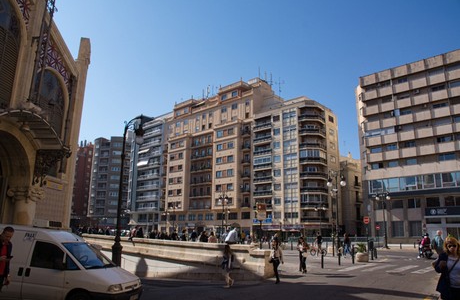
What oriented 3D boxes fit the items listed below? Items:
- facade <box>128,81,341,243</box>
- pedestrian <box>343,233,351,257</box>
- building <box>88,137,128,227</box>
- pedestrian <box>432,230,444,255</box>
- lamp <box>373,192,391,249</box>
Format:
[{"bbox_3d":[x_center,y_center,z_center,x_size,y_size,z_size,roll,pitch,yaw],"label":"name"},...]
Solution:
[{"bbox_3d":[-2.801,4.033,98.983,67.500,40.200,18.000,-11,-18,42],"label":"facade"},{"bbox_3d":[8.302,6.848,24.703,0.550,1.680,0.480,7,-14,-24],"label":"pedestrian"},{"bbox_3d":[-39.731,12.958,126.789,16.000,34.200,15.000,0,-13,4],"label":"building"},{"bbox_3d":[9.177,4.392,15.005,0.550,1.730,0.420,-7,-16,33],"label":"pedestrian"},{"bbox_3d":[17.816,8.052,39.680,1.500,6.470,0.450,-6,-15,27],"label":"lamp"}]

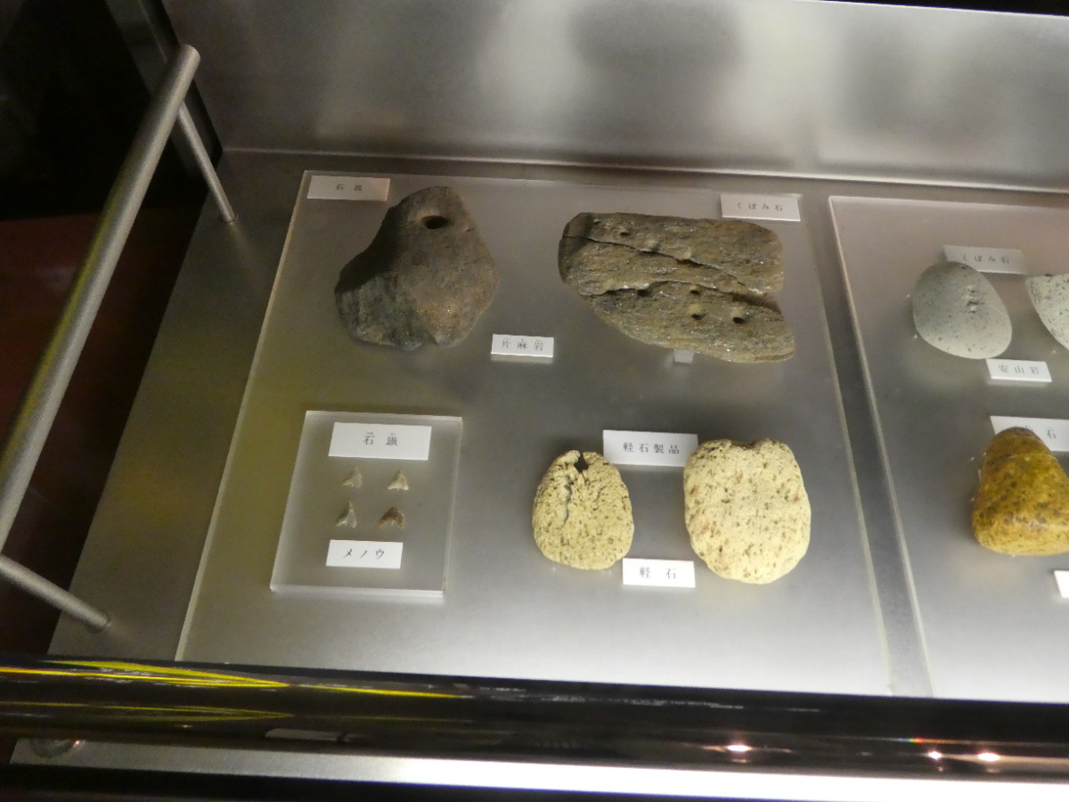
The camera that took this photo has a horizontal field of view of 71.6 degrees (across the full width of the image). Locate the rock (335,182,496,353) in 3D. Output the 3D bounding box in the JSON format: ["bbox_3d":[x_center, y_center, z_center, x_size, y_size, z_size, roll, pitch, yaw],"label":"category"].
[{"bbox_3d":[-0.105,-0.118,0.676,0.135,0.070,0.175,13,61,6],"label":"rock"}]

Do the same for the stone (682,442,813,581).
[{"bbox_3d":[0.167,0.082,0.586,0.099,0.045,0.121,5,61,1],"label":"stone"}]

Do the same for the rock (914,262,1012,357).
[{"bbox_3d":[0.393,-0.083,0.685,0.079,0.045,0.102,3,61,0],"label":"rock"}]

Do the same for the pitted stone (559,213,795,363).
[{"bbox_3d":[0.137,-0.113,0.688,0.223,0.058,0.152,11,61,4],"label":"pitted stone"}]

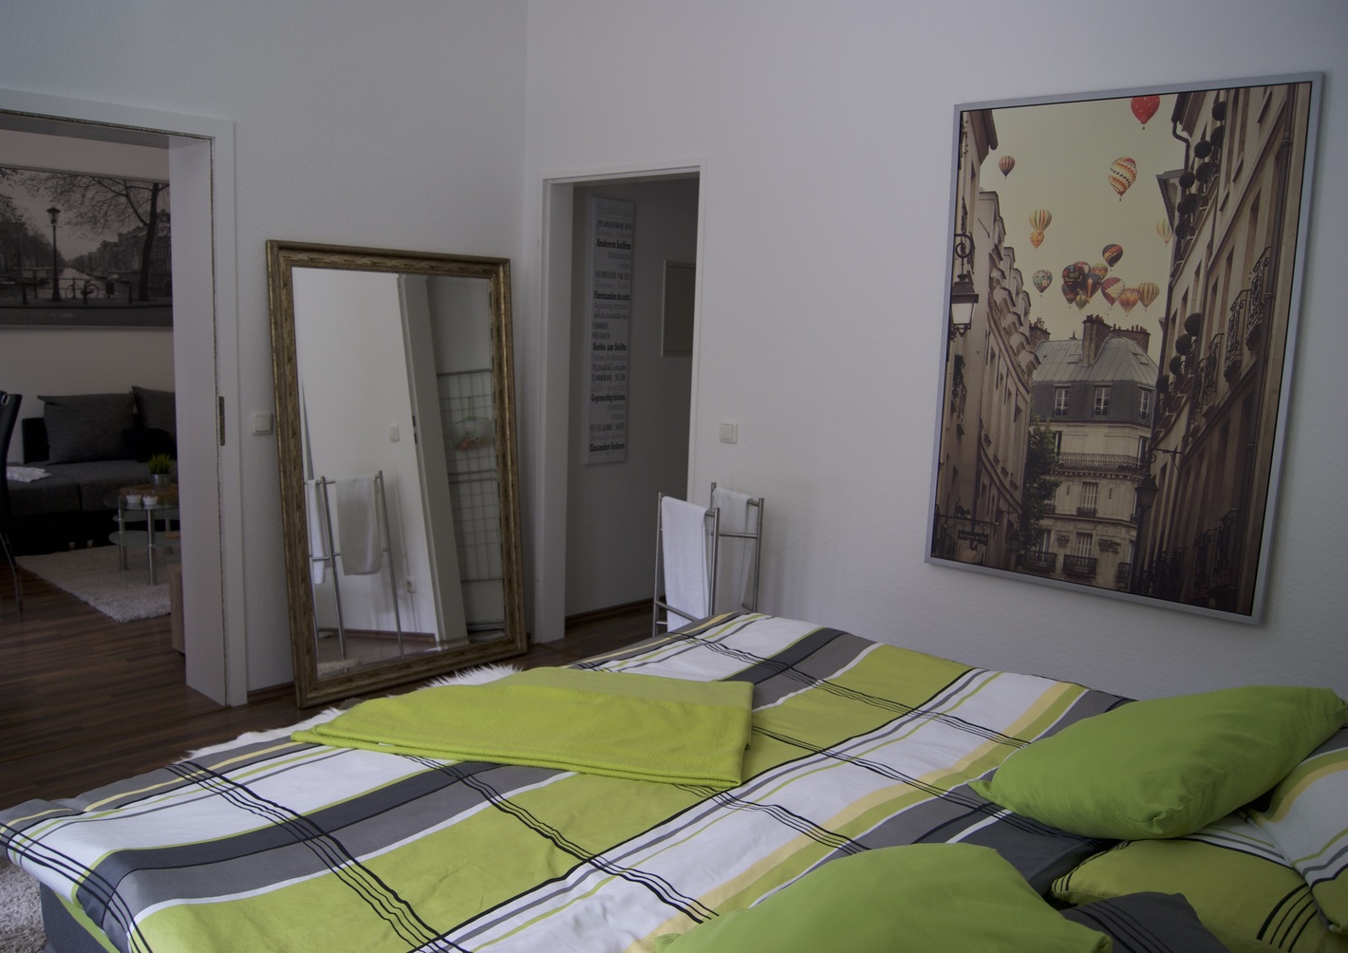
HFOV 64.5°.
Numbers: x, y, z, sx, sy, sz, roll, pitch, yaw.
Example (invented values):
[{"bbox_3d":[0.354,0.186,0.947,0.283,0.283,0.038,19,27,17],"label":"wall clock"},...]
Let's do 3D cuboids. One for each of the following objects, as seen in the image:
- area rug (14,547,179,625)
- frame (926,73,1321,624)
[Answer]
[{"bbox_3d":[-2.447,0.469,6.017,1.650,0.030,1.800,10,11,44],"label":"area rug"},{"bbox_3d":[1.228,-0.366,3.083,0.985,1.410,0.030,8,10,38],"label":"frame"}]

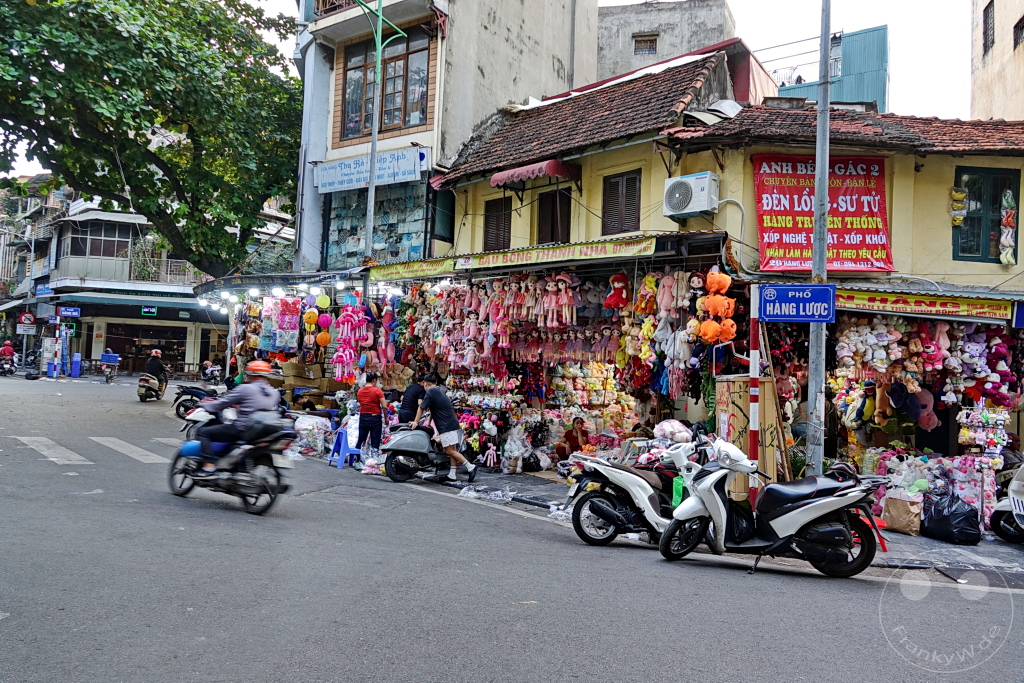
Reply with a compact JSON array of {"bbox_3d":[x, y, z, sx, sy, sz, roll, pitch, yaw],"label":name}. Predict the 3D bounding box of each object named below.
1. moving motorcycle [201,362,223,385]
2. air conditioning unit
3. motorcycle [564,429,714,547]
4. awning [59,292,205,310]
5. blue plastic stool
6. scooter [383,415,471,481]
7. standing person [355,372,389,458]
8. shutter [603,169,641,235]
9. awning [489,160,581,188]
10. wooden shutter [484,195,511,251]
[{"bbox_3d":[-13.645,1.453,31.000,1.800,1.080,0.700,1,-2,36],"label":"moving motorcycle"},{"bbox_3d":[2.740,-2.258,10.450,0.300,0.560,0.760,3,-2,-44],"label":"air conditioning unit"},{"bbox_3d":[1.399,1.363,6.268,1.830,1.120,0.700,2,-2,12],"label":"motorcycle"},{"bbox_3d":[-16.552,-1.787,30.500,7.200,0.750,1.500,3,-2,-26],"label":"awning"},{"bbox_3d":[-2.518,1.606,10.200,0.370,0.585,0.400,1,-2,41],"label":"blue plastic stool"},{"bbox_3d":[-1.058,1.395,9.855,0.680,1.080,1.800,1,-2,43],"label":"scooter"},{"bbox_3d":[-2.170,1.168,10.551,0.520,1.500,0.320,2,-1,14],"label":"standing person"},{"bbox_3d":[1.906,-2.389,11.820,0.070,1.038,0.784,3,-2,-44],"label":"shutter"},{"bbox_3d":[0.427,-3.098,12.852,0.720,0.304,1.681,3,-2,-44],"label":"awning"},{"bbox_3d":[-0.303,-2.304,13.434,0.080,1.040,0.780,4,-2,-45],"label":"wooden shutter"}]

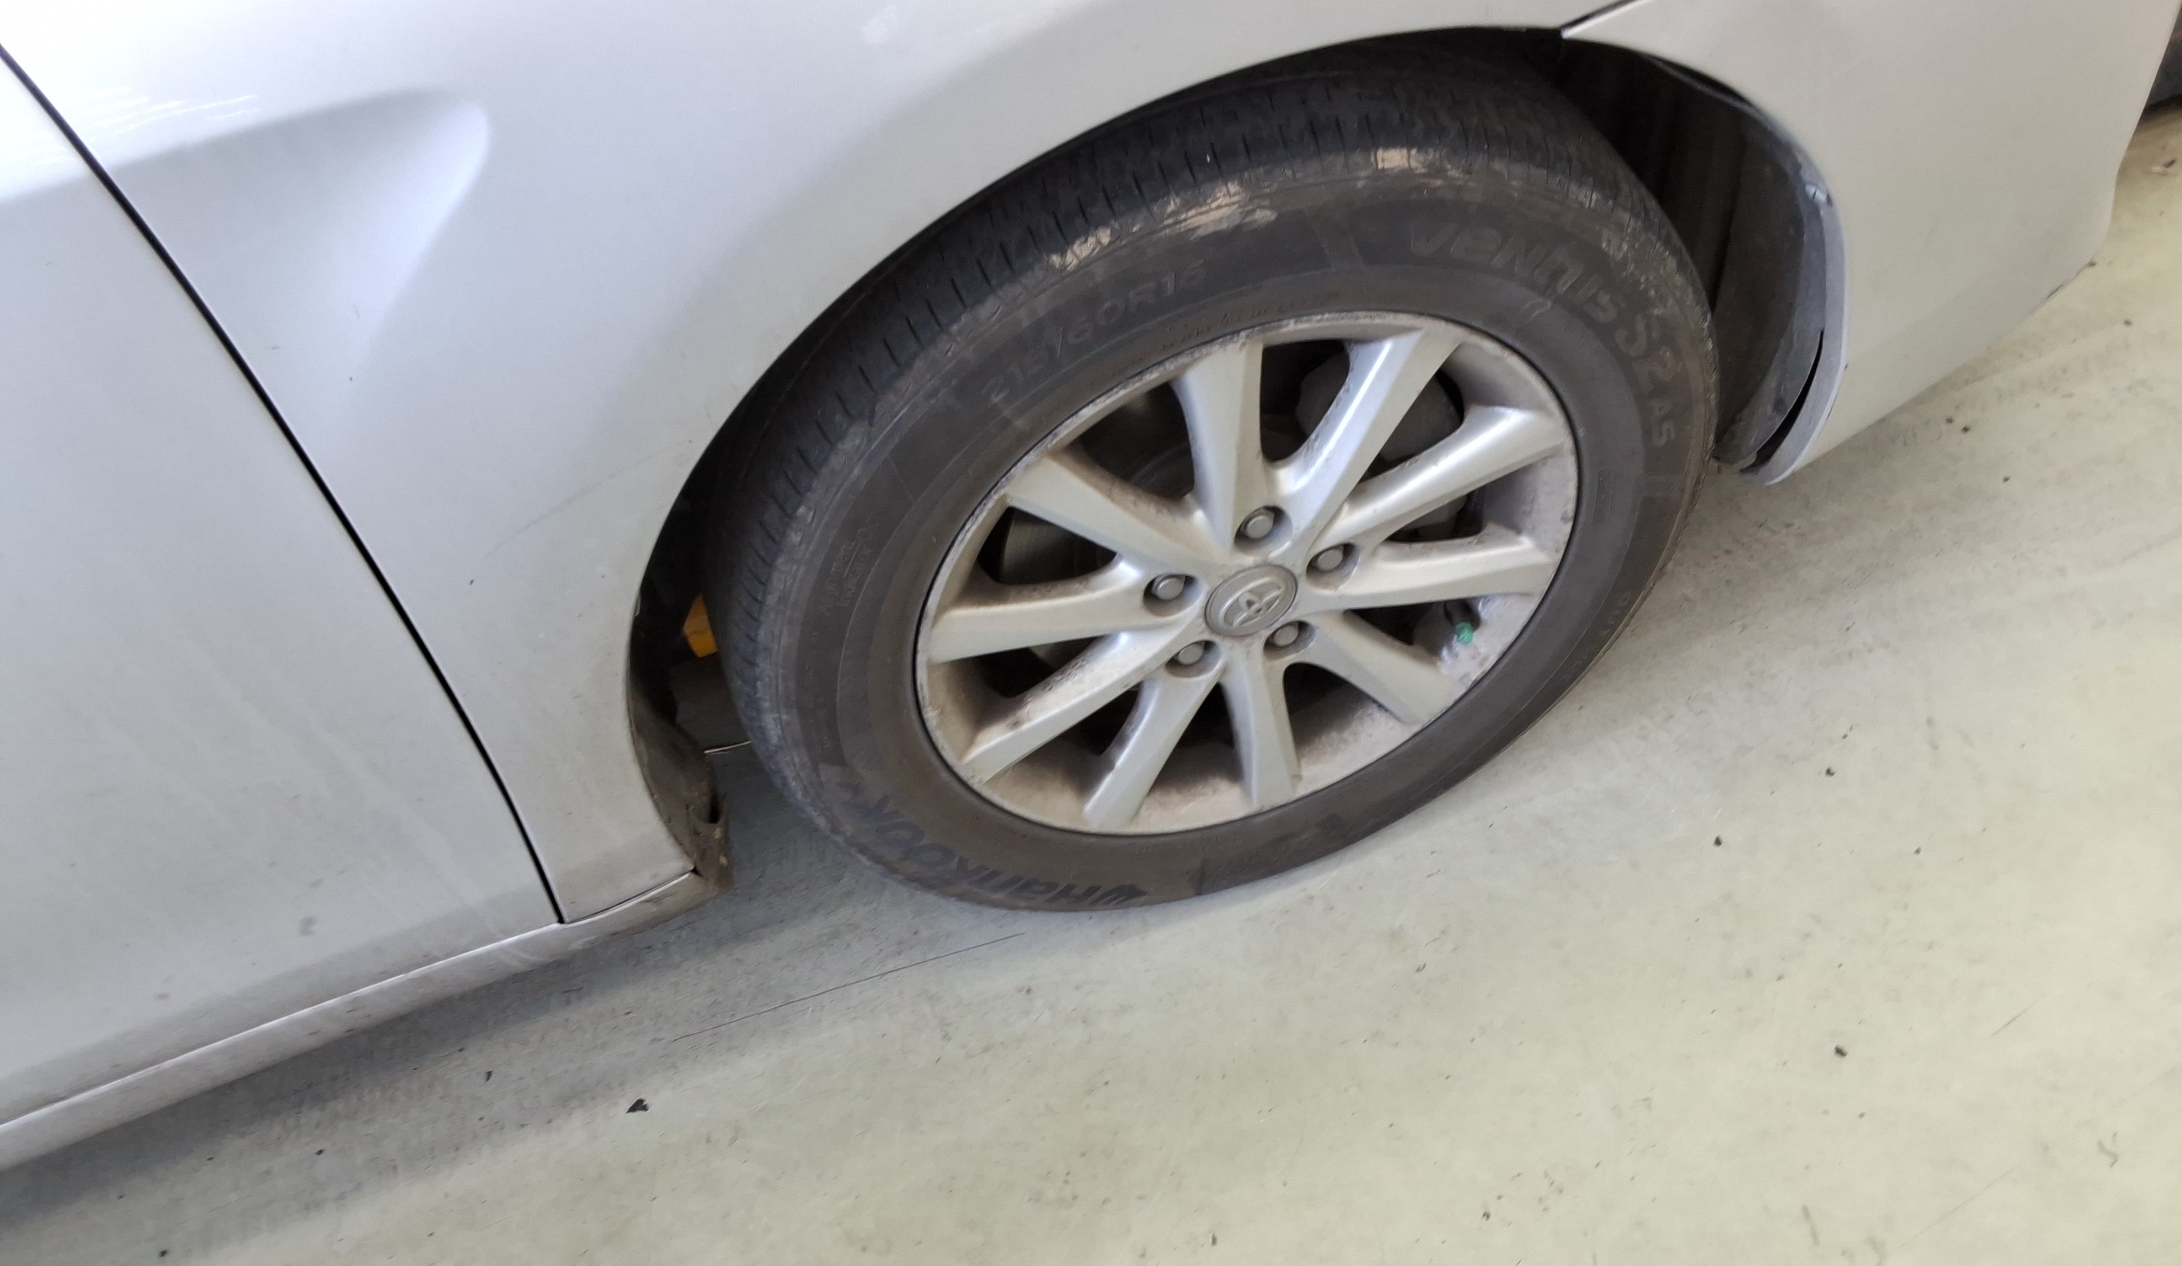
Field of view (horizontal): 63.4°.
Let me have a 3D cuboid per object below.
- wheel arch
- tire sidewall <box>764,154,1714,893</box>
[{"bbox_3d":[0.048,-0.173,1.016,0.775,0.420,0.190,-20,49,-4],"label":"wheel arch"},{"bbox_3d":[0.098,-0.031,1.121,0.650,0.645,0.070,-20,49,-4],"label":"tire sidewall"}]

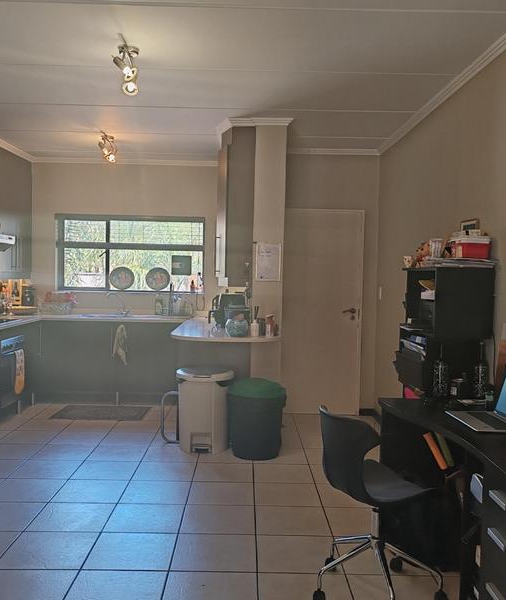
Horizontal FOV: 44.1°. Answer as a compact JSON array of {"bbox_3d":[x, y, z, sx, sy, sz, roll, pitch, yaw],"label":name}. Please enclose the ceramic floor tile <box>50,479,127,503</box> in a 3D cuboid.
[{"bbox_3d":[-1.034,1.236,4.009,0.412,0.010,0.412,1,3,-1],"label":"ceramic floor tile"}]

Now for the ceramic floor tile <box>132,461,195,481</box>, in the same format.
[{"bbox_3d":[-0.628,1.236,4.490,0.417,0.010,0.417,1,3,0],"label":"ceramic floor tile"}]

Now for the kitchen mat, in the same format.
[{"bbox_3d":[-1.442,1.073,5.968,0.850,0.010,0.565,1,3,-1],"label":"kitchen mat"}]

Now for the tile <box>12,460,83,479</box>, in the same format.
[{"bbox_3d":[-1.406,1.165,4.267,0.400,0.010,0.400,1,3,-1],"label":"tile"}]

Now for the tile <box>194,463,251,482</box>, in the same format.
[{"bbox_3d":[-0.198,1.212,4.367,0.408,0.010,0.408,1,3,0],"label":"tile"}]

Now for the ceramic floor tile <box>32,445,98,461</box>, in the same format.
[{"bbox_3d":[-1.480,1.201,4.909,0.417,0.010,0.417,1,3,0],"label":"ceramic floor tile"}]

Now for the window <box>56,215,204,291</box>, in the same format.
[{"bbox_3d":[-1.407,-0.535,7.194,1.697,0.856,0.100,1,3,0],"label":"window"}]

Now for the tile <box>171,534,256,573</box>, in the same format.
[{"bbox_3d":[-0.192,1.275,3.148,0.410,0.010,0.410,1,3,-1],"label":"tile"}]

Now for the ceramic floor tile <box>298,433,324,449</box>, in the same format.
[{"bbox_3d":[0.620,1.190,5.228,0.410,0.010,0.410,1,3,-1],"label":"ceramic floor tile"}]

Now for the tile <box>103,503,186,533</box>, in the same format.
[{"bbox_3d":[-0.613,1.264,3.596,0.412,0.010,0.412,1,3,-1],"label":"tile"}]

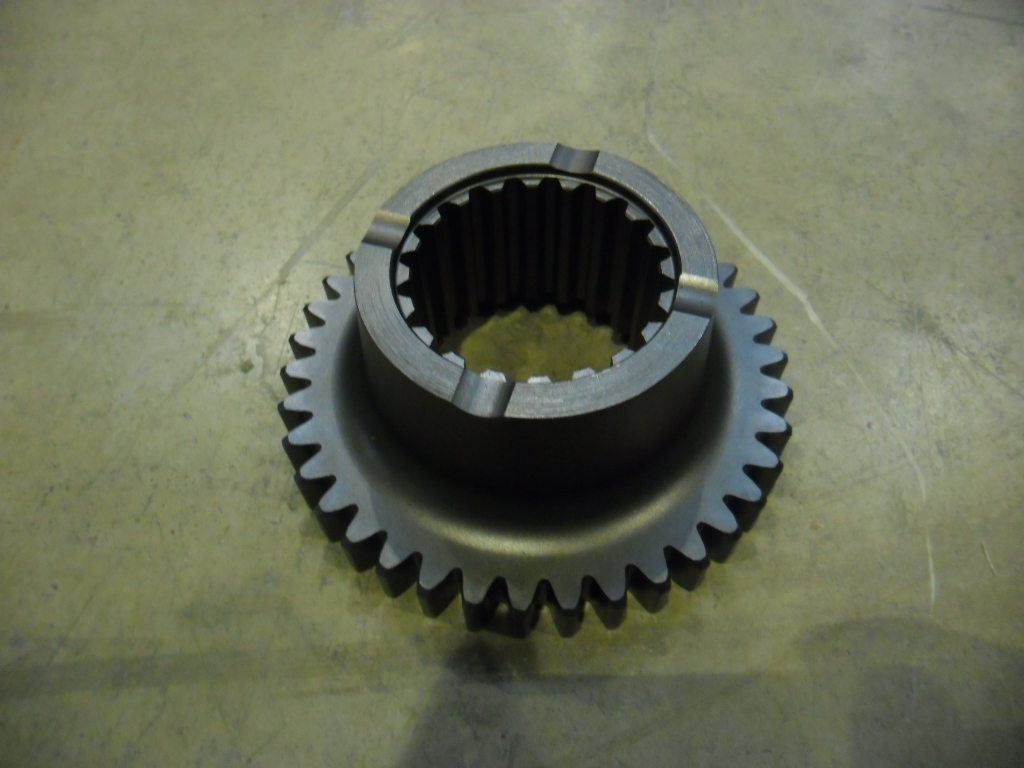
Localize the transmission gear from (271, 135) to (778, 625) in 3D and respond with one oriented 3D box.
[{"bbox_3d":[0.007,-0.012,0.227,0.151,0.066,0.151,12,58,9],"label":"transmission gear"}]

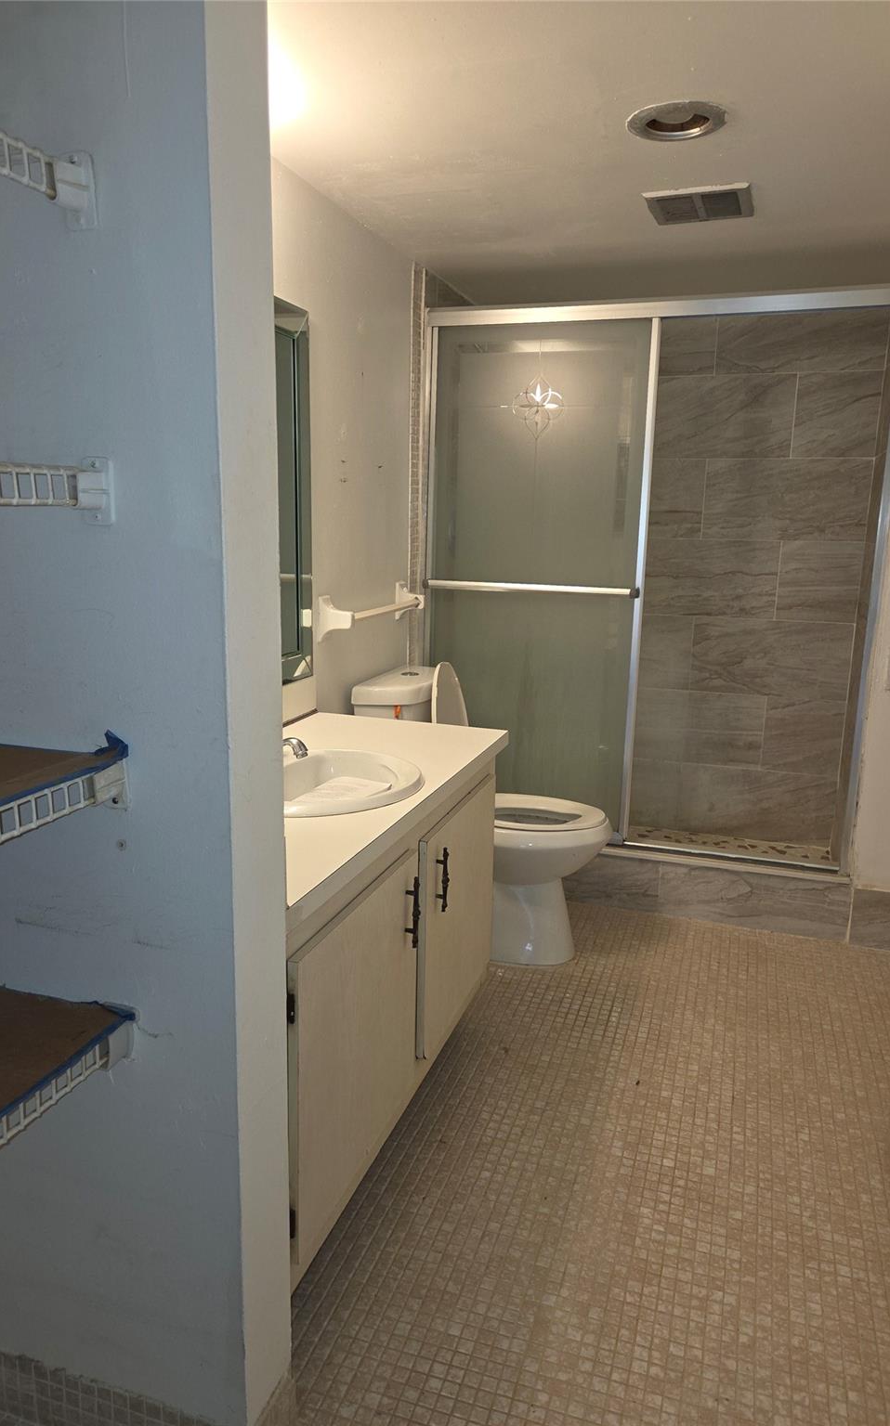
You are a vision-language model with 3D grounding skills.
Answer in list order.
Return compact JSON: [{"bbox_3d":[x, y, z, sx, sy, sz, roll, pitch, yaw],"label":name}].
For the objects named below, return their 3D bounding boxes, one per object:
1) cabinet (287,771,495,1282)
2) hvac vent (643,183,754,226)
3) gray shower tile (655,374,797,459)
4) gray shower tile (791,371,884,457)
[{"bbox_3d":[-0.311,0.552,2.127,0.553,0.740,1.222,5,13,18],"label":"cabinet"},{"bbox_3d":[0.659,-1.317,2.453,0.265,0.023,0.250,5,13,18],"label":"hvac vent"},{"bbox_3d":[1.054,-1.149,3.678,0.575,0.303,0.012,5,13,18],"label":"gray shower tile"},{"bbox_3d":[1.464,-1.113,3.544,0.300,0.305,0.012,5,13,18],"label":"gray shower tile"}]

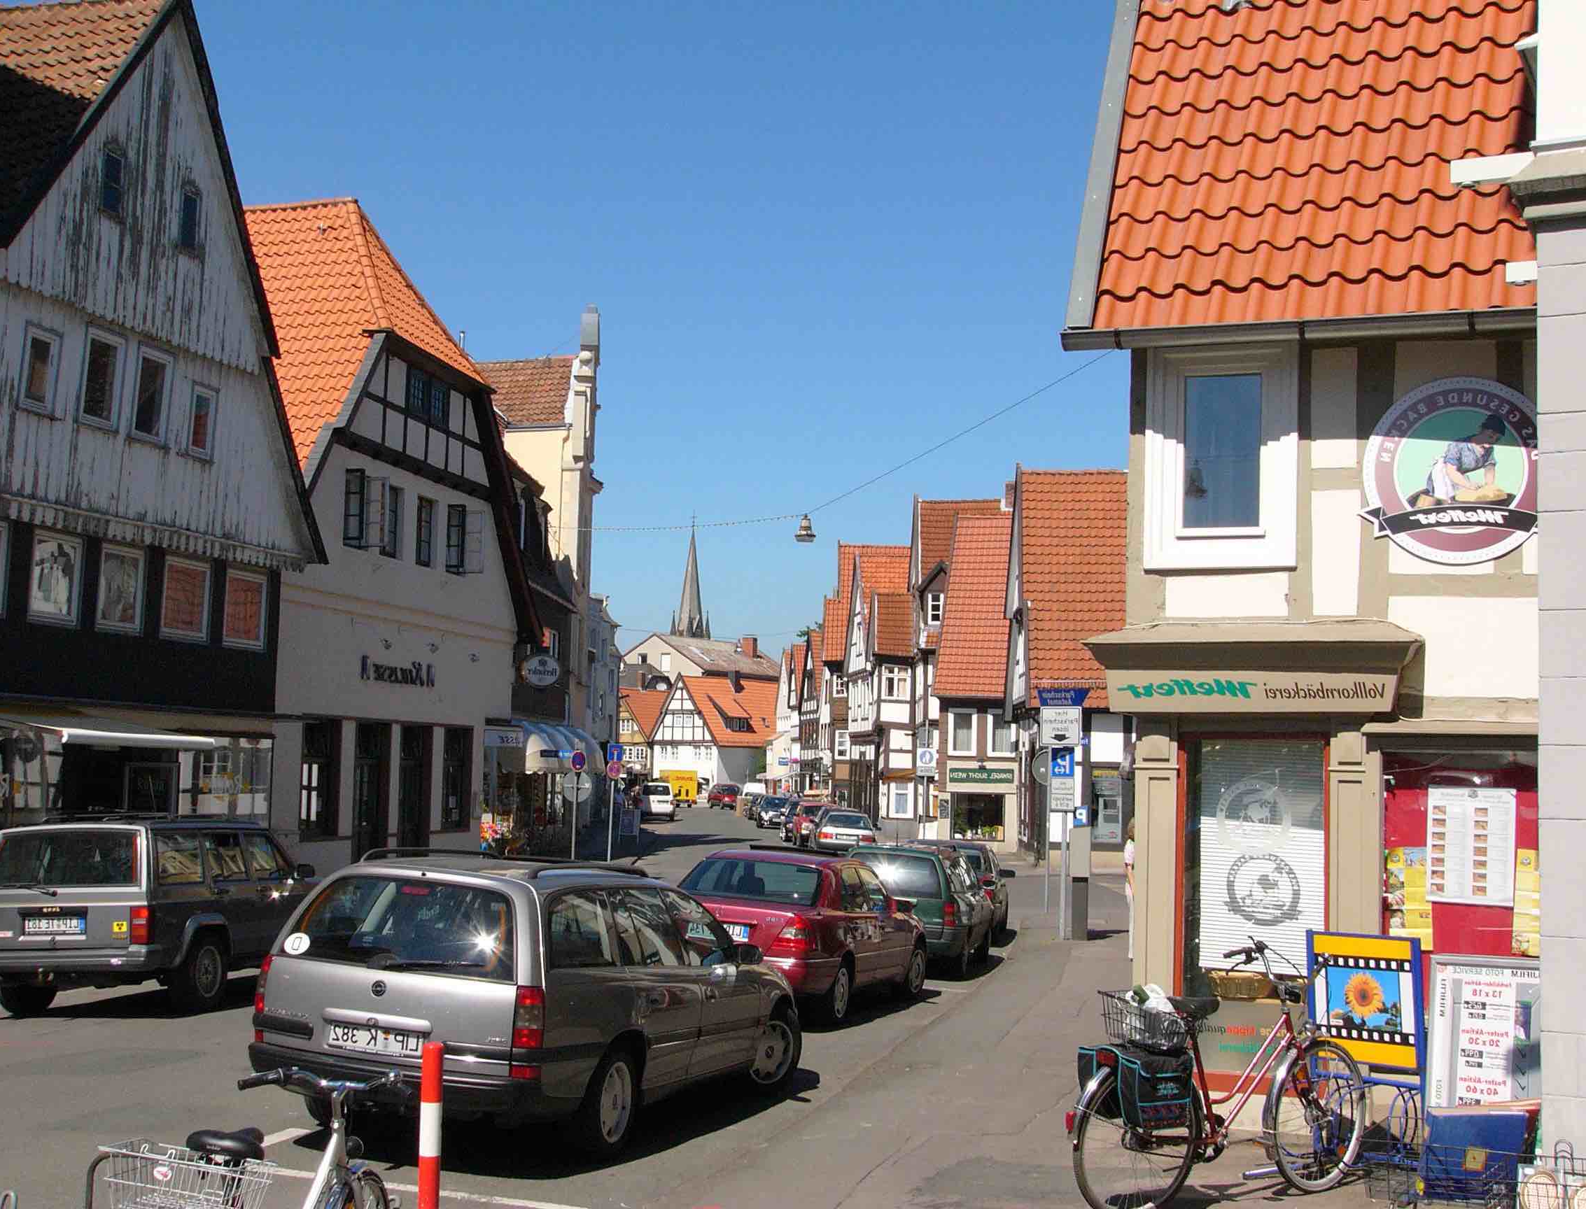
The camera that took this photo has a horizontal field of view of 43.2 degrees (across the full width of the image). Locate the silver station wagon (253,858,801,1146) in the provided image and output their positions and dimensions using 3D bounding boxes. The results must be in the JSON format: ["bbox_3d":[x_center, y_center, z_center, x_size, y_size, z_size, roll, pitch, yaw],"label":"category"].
[{"bbox_3d":[-1.299,2.257,11.862,1.770,1.520,4.740,1,-6,17],"label":"silver station wagon"}]

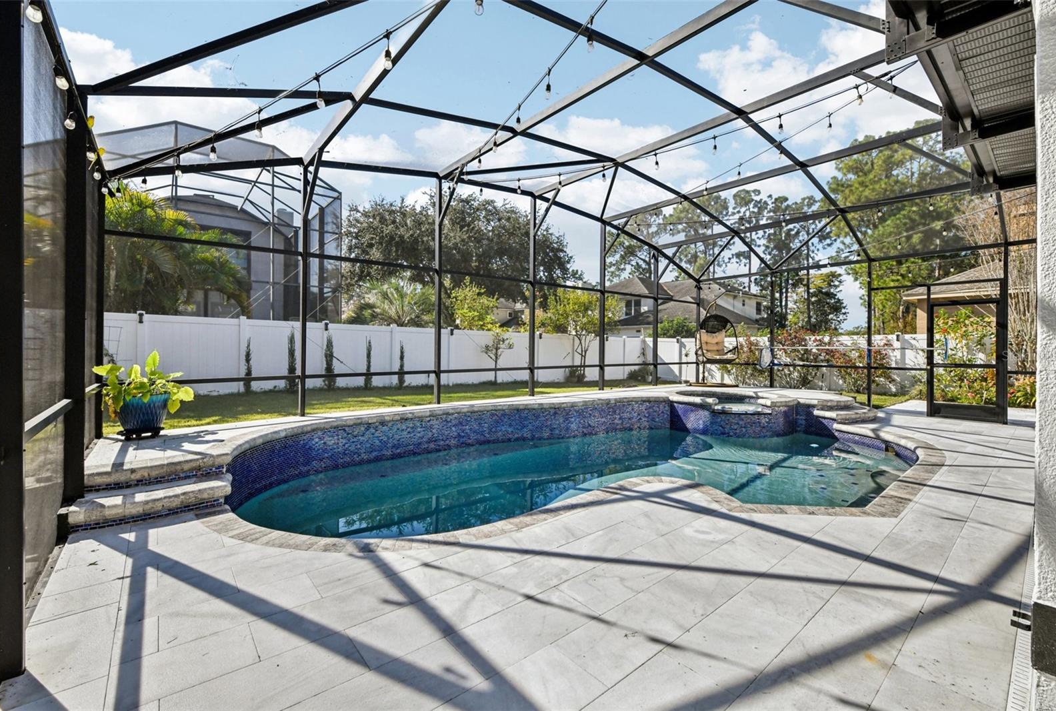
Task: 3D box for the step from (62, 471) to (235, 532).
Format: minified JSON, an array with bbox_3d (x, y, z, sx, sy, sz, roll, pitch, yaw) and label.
[{"bbox_3d":[-2.739,1.058,3.269,0.860,0.163,0.430,0,0,-40],"label":"step"}]

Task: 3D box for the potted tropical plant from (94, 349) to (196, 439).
[{"bbox_3d":[-3.744,0.375,4.330,0.740,0.850,0.700,0,0,-41],"label":"potted tropical plant"}]

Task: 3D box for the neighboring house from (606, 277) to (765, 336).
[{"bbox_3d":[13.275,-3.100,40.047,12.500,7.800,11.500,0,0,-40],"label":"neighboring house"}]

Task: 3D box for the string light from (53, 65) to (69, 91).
[{"bbox_3d":[-2.502,-1.486,2.380,0.050,0.120,0.050,0,0,-40],"label":"string light"}]

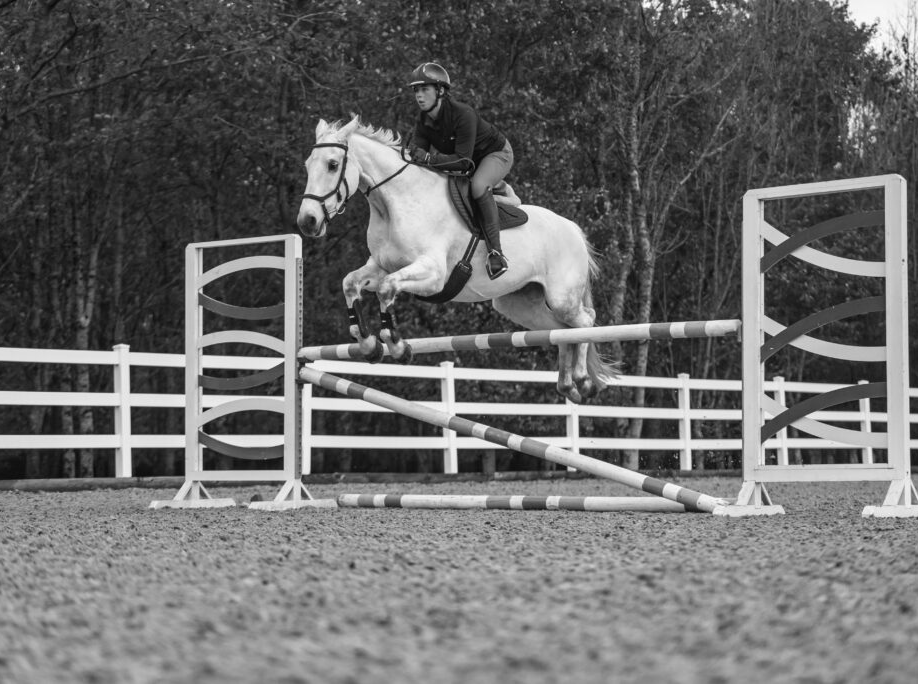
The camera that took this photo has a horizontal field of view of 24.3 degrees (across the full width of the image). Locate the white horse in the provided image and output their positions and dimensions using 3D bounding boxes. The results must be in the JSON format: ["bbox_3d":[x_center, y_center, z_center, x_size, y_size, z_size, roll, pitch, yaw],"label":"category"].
[{"bbox_3d":[0.049,-0.469,13.376,2.520,1.680,0.630,3,-4,-40],"label":"white horse"}]

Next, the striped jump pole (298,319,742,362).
[{"bbox_3d":[0.266,-0.001,13.429,3.533,0.093,0.093,-4,-5,40],"label":"striped jump pole"}]

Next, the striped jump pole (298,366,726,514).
[{"bbox_3d":[0.220,0.588,13.390,3.494,0.093,0.093,16,8,40],"label":"striped jump pole"}]

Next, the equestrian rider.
[{"bbox_3d":[0.007,-1.036,13.371,0.800,1.330,0.600,3,-4,-40],"label":"equestrian rider"}]

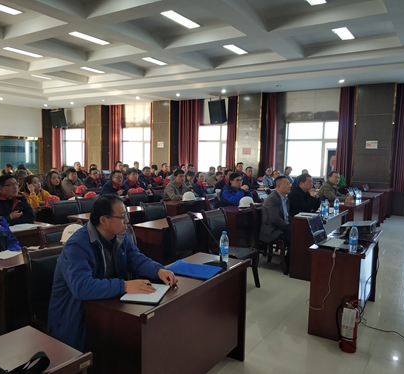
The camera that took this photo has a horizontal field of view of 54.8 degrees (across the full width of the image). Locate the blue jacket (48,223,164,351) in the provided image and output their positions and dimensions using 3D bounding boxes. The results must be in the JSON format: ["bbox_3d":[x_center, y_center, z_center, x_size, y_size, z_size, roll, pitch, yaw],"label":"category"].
[{"bbox_3d":[-0.591,0.591,2.510,0.610,0.690,0.620,4,6,32],"label":"blue jacket"}]

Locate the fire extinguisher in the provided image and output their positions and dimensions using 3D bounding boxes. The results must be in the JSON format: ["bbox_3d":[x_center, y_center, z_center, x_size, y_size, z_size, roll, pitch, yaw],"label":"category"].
[{"bbox_3d":[1.194,1.116,3.179,0.175,0.420,0.130,4,6,30],"label":"fire extinguisher"}]

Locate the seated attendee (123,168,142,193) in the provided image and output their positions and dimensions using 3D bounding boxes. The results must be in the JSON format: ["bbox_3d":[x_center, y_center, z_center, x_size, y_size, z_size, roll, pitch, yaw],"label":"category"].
[{"bbox_3d":[-1.366,0.247,8.038,0.680,1.220,0.520,4,6,32],"label":"seated attendee"}]

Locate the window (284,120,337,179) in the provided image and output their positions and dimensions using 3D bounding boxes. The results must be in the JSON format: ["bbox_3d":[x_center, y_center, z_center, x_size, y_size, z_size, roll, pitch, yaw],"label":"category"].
[{"bbox_3d":[3.414,-1.153,12.137,1.720,1.760,0.140,4,5,32],"label":"window"}]

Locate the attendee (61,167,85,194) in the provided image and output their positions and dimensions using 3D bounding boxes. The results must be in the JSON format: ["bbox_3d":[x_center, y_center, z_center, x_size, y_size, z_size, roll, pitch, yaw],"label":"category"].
[{"bbox_3d":[-2.642,0.228,8.041,0.680,1.210,0.520,4,6,32],"label":"attendee"}]

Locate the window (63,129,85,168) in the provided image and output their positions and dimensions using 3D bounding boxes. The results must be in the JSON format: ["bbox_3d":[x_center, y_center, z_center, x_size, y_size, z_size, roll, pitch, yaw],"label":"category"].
[{"bbox_3d":[-5.529,-1.723,17.073,1.700,1.700,0.150,4,6,32],"label":"window"}]

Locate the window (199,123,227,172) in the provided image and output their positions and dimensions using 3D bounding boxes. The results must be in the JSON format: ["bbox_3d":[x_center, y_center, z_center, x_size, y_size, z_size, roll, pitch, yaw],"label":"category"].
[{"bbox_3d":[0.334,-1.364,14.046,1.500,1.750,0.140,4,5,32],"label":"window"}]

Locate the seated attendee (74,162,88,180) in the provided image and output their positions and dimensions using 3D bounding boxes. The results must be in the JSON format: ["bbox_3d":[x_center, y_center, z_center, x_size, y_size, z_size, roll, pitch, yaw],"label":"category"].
[{"bbox_3d":[-3.643,-0.117,11.821,0.750,1.270,0.520,4,6,32],"label":"seated attendee"}]

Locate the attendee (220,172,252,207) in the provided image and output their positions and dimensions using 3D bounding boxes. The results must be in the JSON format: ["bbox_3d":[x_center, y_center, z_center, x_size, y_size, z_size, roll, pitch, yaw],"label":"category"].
[{"bbox_3d":[0.612,0.402,6.553,0.680,1.240,0.540,4,6,32],"label":"attendee"}]

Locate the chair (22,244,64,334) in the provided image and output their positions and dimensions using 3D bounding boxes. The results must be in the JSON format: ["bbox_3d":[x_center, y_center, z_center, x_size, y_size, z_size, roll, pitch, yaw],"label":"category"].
[{"bbox_3d":[-0.841,0.845,2.598,0.550,0.940,0.470,4,5,32],"label":"chair"}]

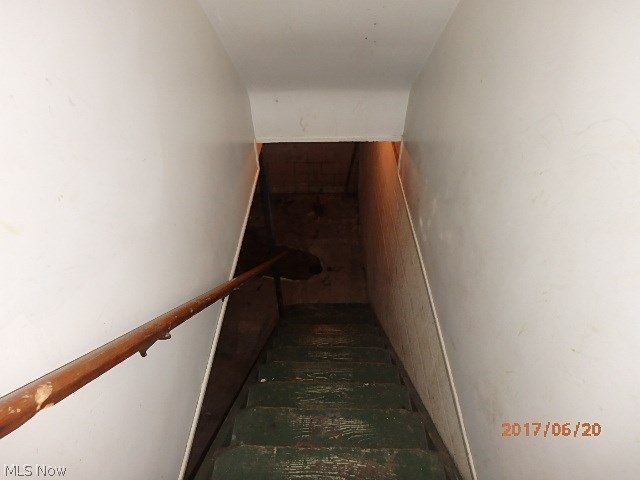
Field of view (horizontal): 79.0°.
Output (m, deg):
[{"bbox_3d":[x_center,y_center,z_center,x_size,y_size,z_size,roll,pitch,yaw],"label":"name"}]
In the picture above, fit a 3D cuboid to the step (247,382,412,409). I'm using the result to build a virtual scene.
[{"bbox_3d":[0.047,0.890,2.046,0.850,0.065,0.250,0,42,1],"label":"step"}]

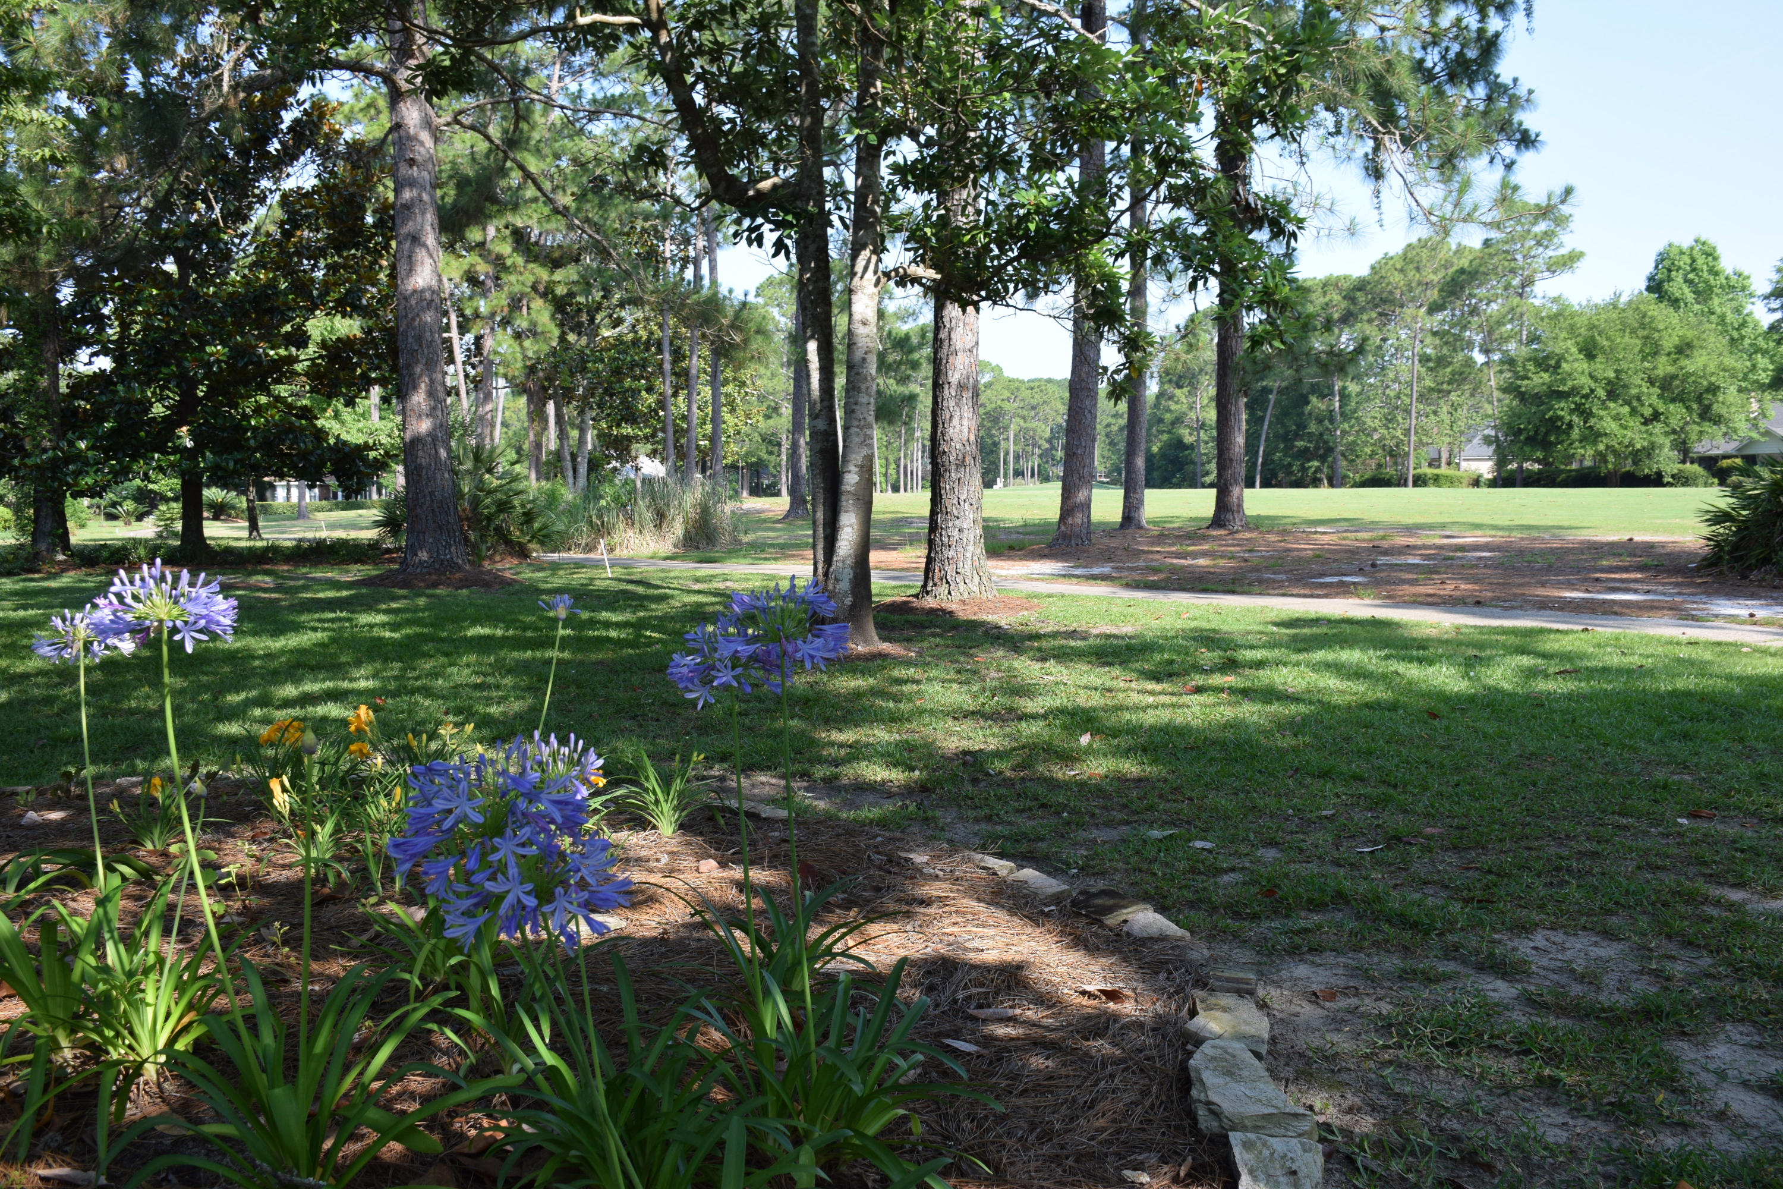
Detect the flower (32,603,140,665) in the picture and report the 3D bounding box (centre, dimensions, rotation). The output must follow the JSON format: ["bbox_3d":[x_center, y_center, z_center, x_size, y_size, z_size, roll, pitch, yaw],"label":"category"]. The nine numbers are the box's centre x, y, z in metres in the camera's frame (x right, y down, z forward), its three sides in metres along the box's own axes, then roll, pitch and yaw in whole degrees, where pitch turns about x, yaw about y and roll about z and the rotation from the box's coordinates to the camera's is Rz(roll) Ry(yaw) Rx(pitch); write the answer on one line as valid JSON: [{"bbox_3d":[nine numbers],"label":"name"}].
[{"bbox_3d":[-1.293,0.064,2.380,0.153,0.094,0.150,-2,5,-29],"label":"flower"}]

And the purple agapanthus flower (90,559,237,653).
[{"bbox_3d":[-1.004,0.015,2.050,0.188,0.127,0.185,-2,5,-26],"label":"purple agapanthus flower"}]

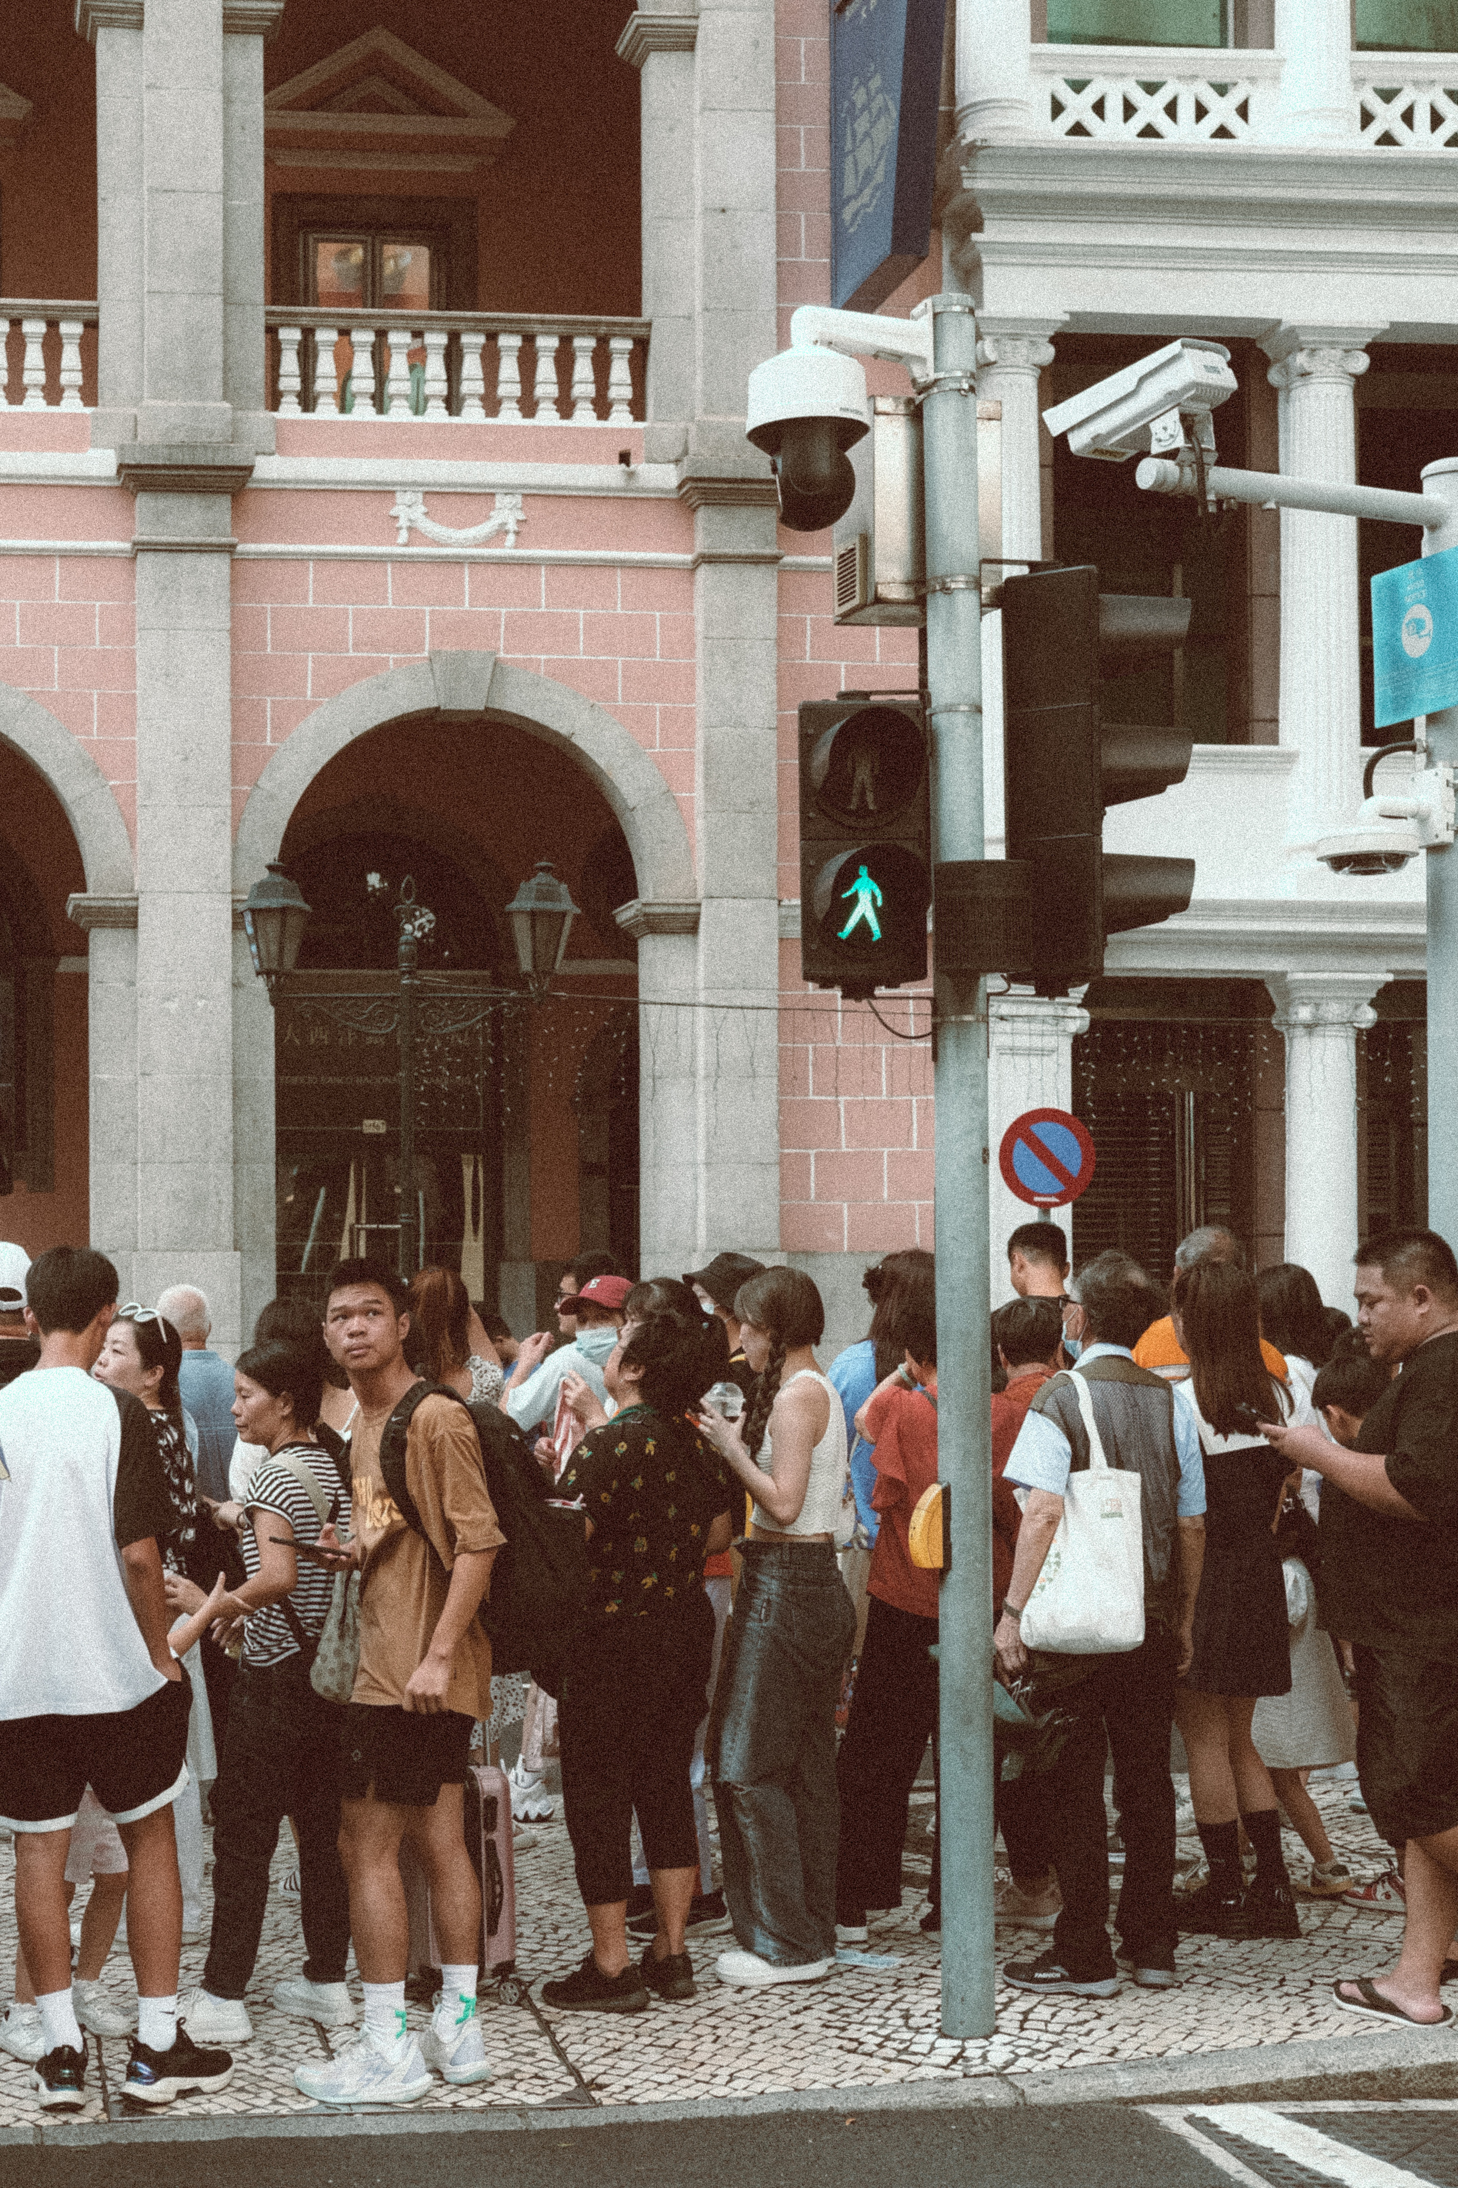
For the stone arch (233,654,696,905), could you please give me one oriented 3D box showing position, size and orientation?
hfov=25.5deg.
[{"bbox_3d":[-1.991,-2.370,24.200,3.440,1.850,0.550,0,-2,-7],"label":"stone arch"}]

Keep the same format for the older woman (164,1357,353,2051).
[{"bbox_3d":[-1.026,1.302,7.080,0.420,1.520,0.440,-1,-3,7],"label":"older woman"}]

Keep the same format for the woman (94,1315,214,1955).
[{"bbox_3d":[-1.432,1.326,8.100,0.340,1.590,0.420,1,-3,-22],"label":"woman"}]

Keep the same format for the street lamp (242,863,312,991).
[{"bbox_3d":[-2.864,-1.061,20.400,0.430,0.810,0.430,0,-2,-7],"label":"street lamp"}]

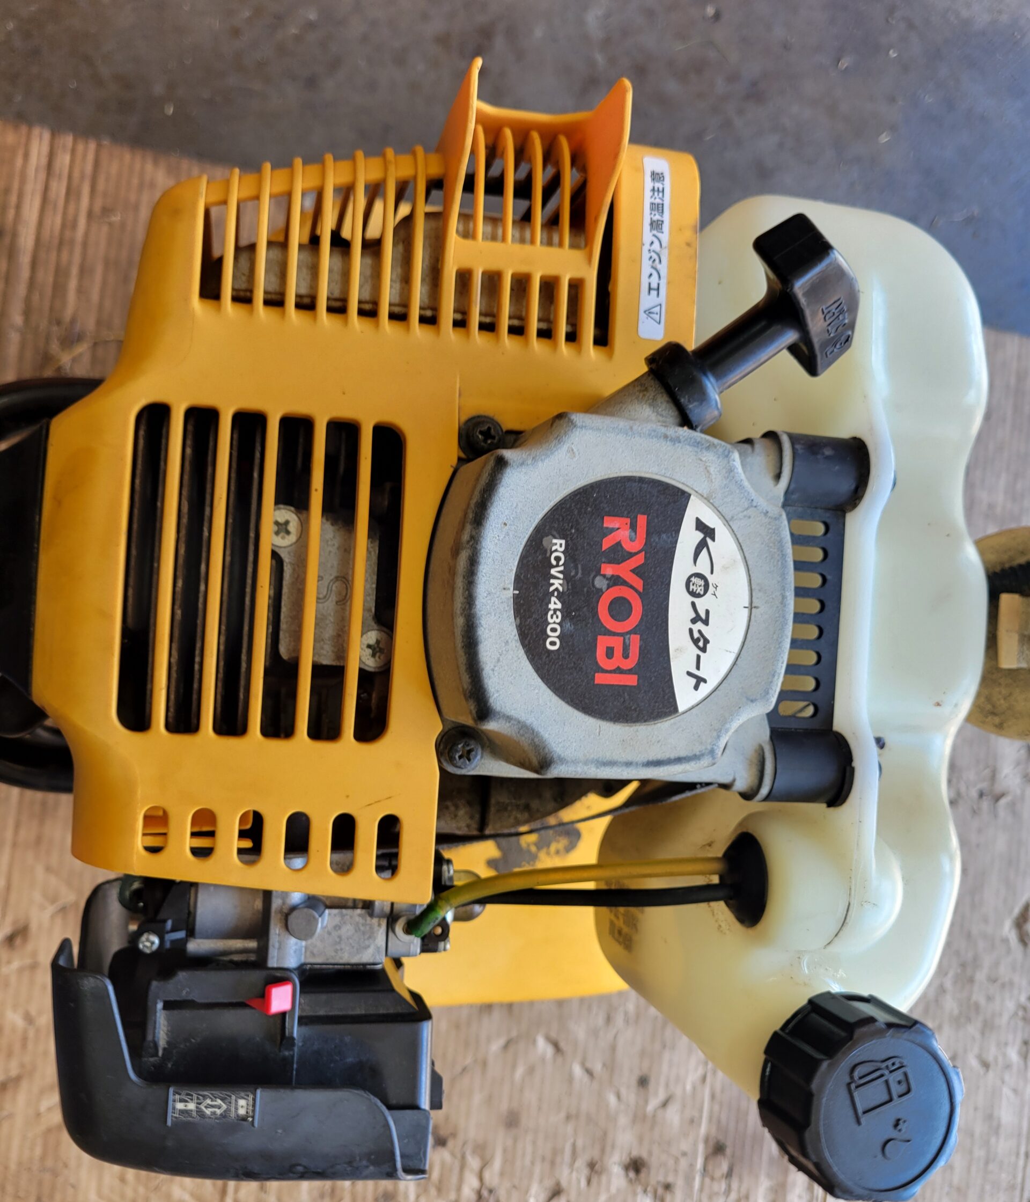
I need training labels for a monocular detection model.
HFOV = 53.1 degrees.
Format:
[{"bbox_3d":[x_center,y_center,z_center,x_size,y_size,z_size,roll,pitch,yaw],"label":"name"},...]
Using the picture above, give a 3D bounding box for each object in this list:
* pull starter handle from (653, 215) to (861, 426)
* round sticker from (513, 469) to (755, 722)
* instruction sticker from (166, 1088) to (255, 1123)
[{"bbox_3d":[0.065,-0.072,0.282,0.056,0.050,0.021,-36,65,10],"label":"pull starter handle"},{"bbox_3d":[0.030,0.000,0.254,0.061,0.001,0.061,5,90,-13],"label":"round sticker"},{"bbox_3d":[-0.078,0.130,0.265,0.022,0.001,0.010,4,99,-13],"label":"instruction sticker"}]

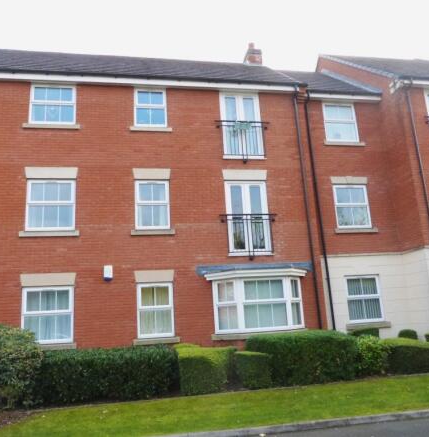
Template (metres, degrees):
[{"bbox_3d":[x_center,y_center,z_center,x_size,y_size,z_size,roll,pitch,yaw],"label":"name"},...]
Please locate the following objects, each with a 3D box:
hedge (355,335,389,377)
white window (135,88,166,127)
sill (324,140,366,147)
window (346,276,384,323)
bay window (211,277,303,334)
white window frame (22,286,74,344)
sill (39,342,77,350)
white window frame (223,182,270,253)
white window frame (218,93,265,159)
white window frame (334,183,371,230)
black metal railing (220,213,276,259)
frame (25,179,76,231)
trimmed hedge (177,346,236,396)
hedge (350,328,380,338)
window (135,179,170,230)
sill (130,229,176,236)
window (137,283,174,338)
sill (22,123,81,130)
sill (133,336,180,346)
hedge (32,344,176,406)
[{"bbox_3d":[3.357,2.959,9.215,0.700,0.800,0.750,-1,-13,-12],"label":"hedge"},{"bbox_3d":[-1.767,-3.048,11.689,0.882,1.148,0.080,-1,-13,-11],"label":"white window"},{"bbox_3d":[3.999,-2.270,12.967,1.365,0.142,0.150,-1,-13,-12],"label":"sill"},{"bbox_3d":[4.268,2.289,11.958,1.035,1.272,0.100,-1,-13,-11],"label":"window"},{"bbox_3d":[1.175,2.154,10.689,2.420,1.360,0.470,-1,-13,-11],"label":"bay window"},{"bbox_3d":[-3.931,2.300,9.984,1.138,1.328,0.100,-1,-13,-11],"label":"white window frame"},{"bbox_3d":[-3.905,3.021,9.755,1.370,0.140,0.160,-1,-13,-11],"label":"sill"},{"bbox_3d":[0.923,-0.009,11.527,1.176,2.063,0.100,-1,-13,-12],"label":"white window frame"},{"bbox_3d":[0.775,-2.647,12.059,1.172,2.016,0.080,-1,-13,-11],"label":"white window frame"},{"bbox_3d":[4.127,-0.355,12.632,1.090,1.330,0.080,-1,-13,-11],"label":"white window frame"},{"bbox_3d":[0.947,0.507,11.261,1.608,1.240,0.160,-1,-13,-12],"label":"black metal railing"},{"bbox_3d":[-4.099,-0.323,10.590,1.164,1.314,0.100,-1,-13,-12],"label":"frame"},{"bbox_3d":[-0.273,3.103,8.632,1.090,0.690,1.500,-1,-13,-12],"label":"trimmed hedge"},{"bbox_3d":[3.846,3.264,10.839,1.000,0.810,0.800,-1,-13,-12],"label":"hedge"},{"bbox_3d":[-1.623,-0.344,11.094,0.890,1.321,0.100,-1,-13,-12],"label":"window"},{"bbox_3d":[-1.580,0.379,10.893,1.114,0.149,0.150,-1,-13,-12],"label":"sill"},{"bbox_3d":[-1.465,2.298,10.500,0.886,1.302,0.080,-1,-13,-11],"label":"window"},{"bbox_3d":[-4.233,-2.384,11.006,1.416,0.135,0.150,-1,-13,-11],"label":"sill"},{"bbox_3d":[-1.393,2.996,10.252,1.123,0.142,0.160,-1,-13,-11],"label":"sill"},{"bbox_3d":[-2.099,2.977,8.062,2.650,0.870,0.950,-1,-13,-11],"label":"hedge"}]

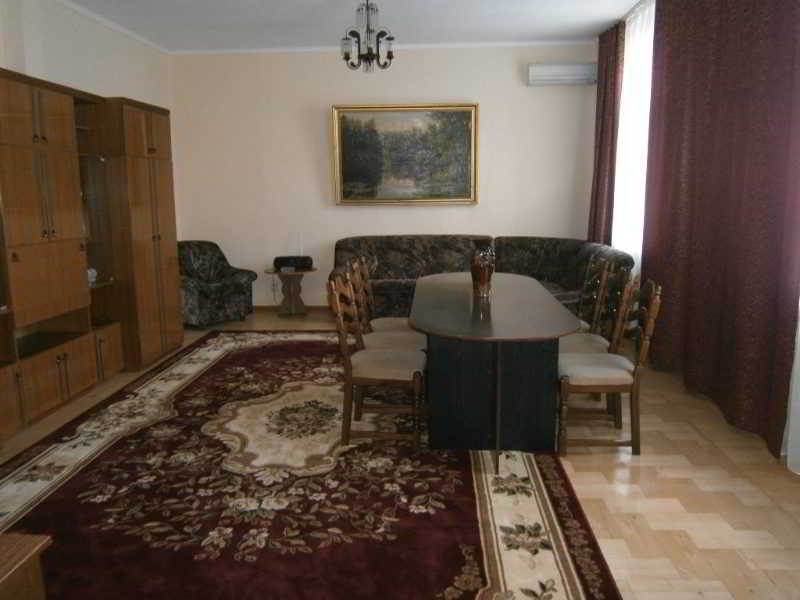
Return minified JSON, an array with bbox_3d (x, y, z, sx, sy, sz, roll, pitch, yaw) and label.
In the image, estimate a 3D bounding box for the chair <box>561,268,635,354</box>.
[{"bbox_3d":[1.179,0.260,3.955,0.525,0.970,0.475,0,10,4],"label":"chair"}]

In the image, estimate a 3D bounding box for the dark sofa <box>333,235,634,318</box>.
[{"bbox_3d":[0.676,-0.149,6.410,3.011,0.919,1.758,0,10,4],"label":"dark sofa"}]

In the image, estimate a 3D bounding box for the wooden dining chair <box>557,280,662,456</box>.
[{"bbox_3d":[1.146,0.347,3.474,0.525,0.970,0.475,0,10,4],"label":"wooden dining chair"}]

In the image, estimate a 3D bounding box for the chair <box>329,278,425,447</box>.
[{"bbox_3d":[-0.120,0.332,3.613,0.525,0.980,0.475,0,10,4],"label":"chair"}]

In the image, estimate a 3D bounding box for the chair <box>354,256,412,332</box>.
[{"bbox_3d":[-0.046,0.160,4.570,0.525,0.980,0.475,0,10,4],"label":"chair"}]

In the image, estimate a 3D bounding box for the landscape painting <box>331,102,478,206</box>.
[{"bbox_3d":[0.074,-1.694,7.062,1.693,1.138,0.061,0,10,4],"label":"landscape painting"}]

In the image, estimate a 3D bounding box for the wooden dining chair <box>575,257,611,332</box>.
[{"bbox_3d":[1.211,0.173,4.436,0.525,0.970,0.475,0,10,4],"label":"wooden dining chair"}]

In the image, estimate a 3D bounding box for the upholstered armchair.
[{"bbox_3d":[-2.232,-0.212,6.986,0.869,0.909,0.829,-8,13,-35],"label":"upholstered armchair"}]

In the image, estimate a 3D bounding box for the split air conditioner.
[{"bbox_3d":[1.832,-2.511,6.729,0.798,0.240,0.202,0,10,4],"label":"split air conditioner"}]

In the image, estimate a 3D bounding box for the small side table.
[{"bbox_3d":[-1.279,-0.074,7.153,0.576,0.556,0.434,0,10,4],"label":"small side table"}]

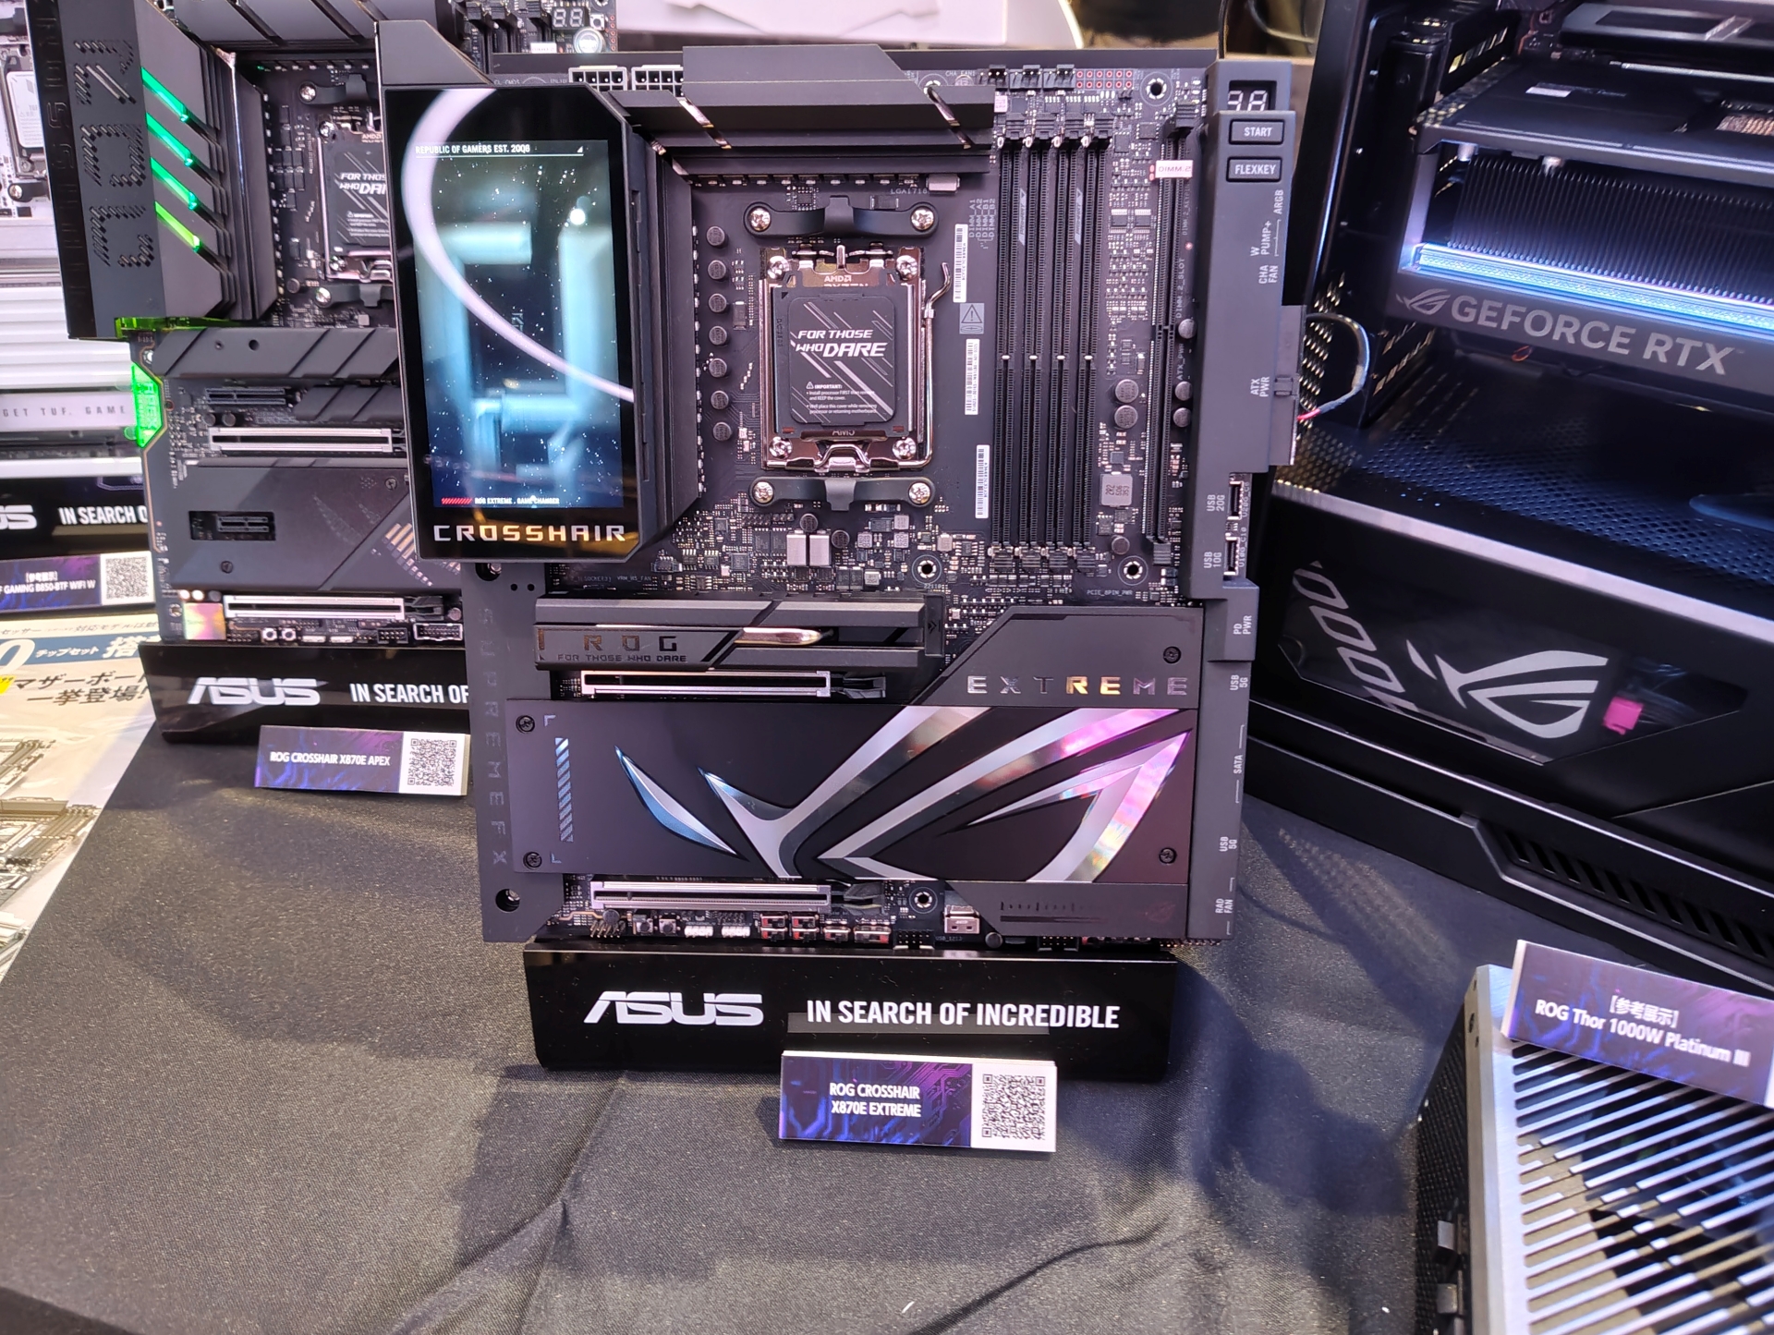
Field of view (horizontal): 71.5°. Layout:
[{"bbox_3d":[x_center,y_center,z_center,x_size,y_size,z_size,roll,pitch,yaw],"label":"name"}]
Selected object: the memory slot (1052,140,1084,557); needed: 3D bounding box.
[{"bbox_3d":[0.059,-0.107,0.415,0.007,0.136,0.009,1,12,2],"label":"memory slot"}]

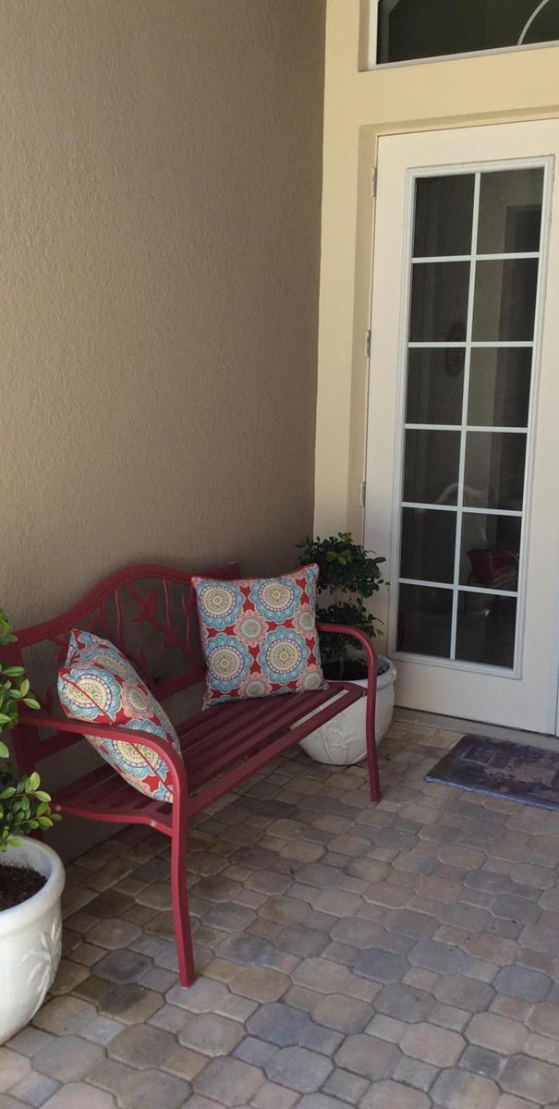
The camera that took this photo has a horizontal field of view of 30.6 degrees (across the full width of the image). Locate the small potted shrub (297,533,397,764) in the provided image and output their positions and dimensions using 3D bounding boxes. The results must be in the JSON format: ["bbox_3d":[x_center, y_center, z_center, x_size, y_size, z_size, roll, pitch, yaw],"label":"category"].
[{"bbox_3d":[0.242,0.354,3.987,0.430,0.883,0.430,1,11,0],"label":"small potted shrub"}]

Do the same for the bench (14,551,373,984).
[{"bbox_3d":[-0.197,0.505,3.128,0.620,0.890,1.280,6,12,27],"label":"bench"}]

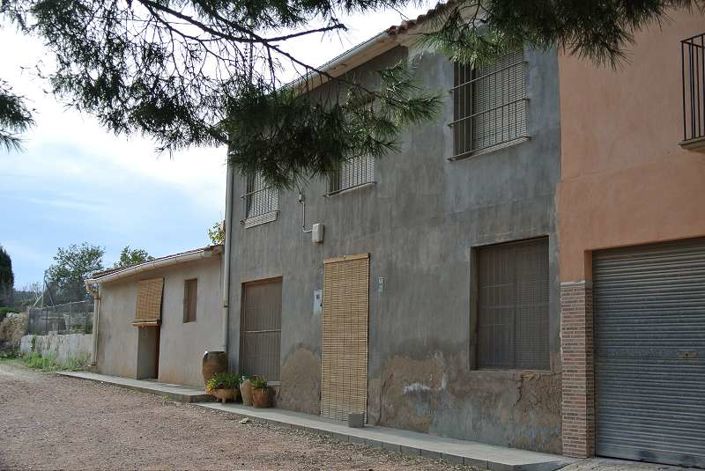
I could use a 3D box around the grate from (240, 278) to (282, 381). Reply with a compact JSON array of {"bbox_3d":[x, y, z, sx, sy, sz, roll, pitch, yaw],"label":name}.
[{"bbox_3d":[-1.631,1.763,17.887,0.050,1.854,1.791,6,-9,-30],"label":"grate"}]

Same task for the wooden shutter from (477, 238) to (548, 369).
[{"bbox_3d":[2.023,0.873,11.815,0.050,1.573,1.501,6,-9,-30],"label":"wooden shutter"}]

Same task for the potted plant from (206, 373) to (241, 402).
[{"bbox_3d":[-2.405,2.848,17.901,0.634,0.576,0.634,6,-9,-30],"label":"potted plant"}]

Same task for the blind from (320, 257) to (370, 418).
[{"bbox_3d":[-0.156,1.594,15.122,0.040,2.517,1.444,6,-9,-30],"label":"blind"}]

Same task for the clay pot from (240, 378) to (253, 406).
[{"bbox_3d":[-1.870,2.814,17.181,0.268,0.482,0.268,1,-8,0],"label":"clay pot"}]

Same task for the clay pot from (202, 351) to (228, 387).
[{"bbox_3d":[-2.615,2.625,18.363,0.488,0.815,0.488,1,-8,0],"label":"clay pot"}]

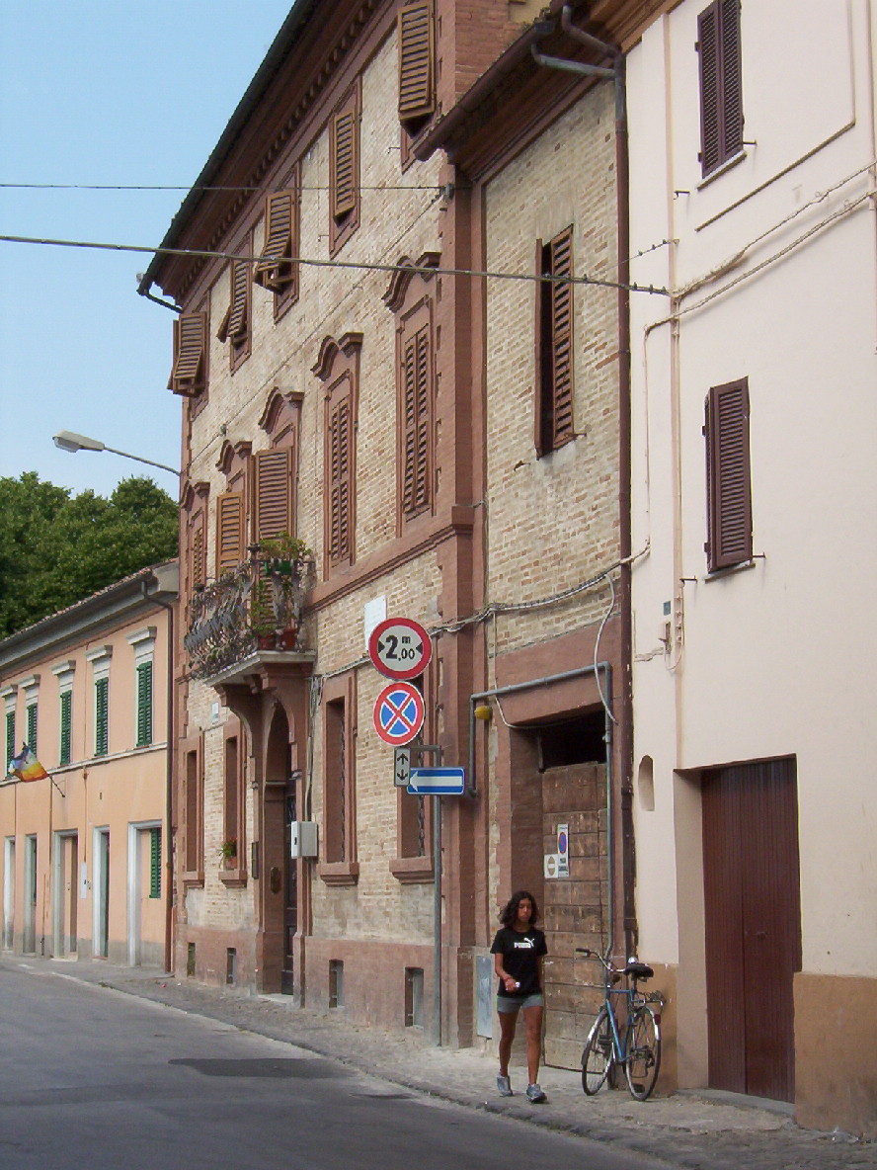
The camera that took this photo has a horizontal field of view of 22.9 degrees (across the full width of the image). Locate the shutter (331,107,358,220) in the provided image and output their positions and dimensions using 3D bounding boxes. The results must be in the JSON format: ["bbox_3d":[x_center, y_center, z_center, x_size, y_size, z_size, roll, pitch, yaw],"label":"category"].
[{"bbox_3d":[-1.118,-5.008,25.486,0.070,1.240,0.490,6,-10,-33],"label":"shutter"}]

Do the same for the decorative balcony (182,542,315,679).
[{"bbox_3d":[-2.471,0.460,28.356,0.950,1.550,3.500,2,-8,-16],"label":"decorative balcony"}]

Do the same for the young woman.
[{"bbox_3d":[0.597,3.047,16.113,0.440,1.520,0.370,2,-8,-14],"label":"young woman"}]

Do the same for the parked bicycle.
[{"bbox_3d":[1.335,3.303,16.205,0.550,1.080,1.750,2,-8,-14],"label":"parked bicycle"}]

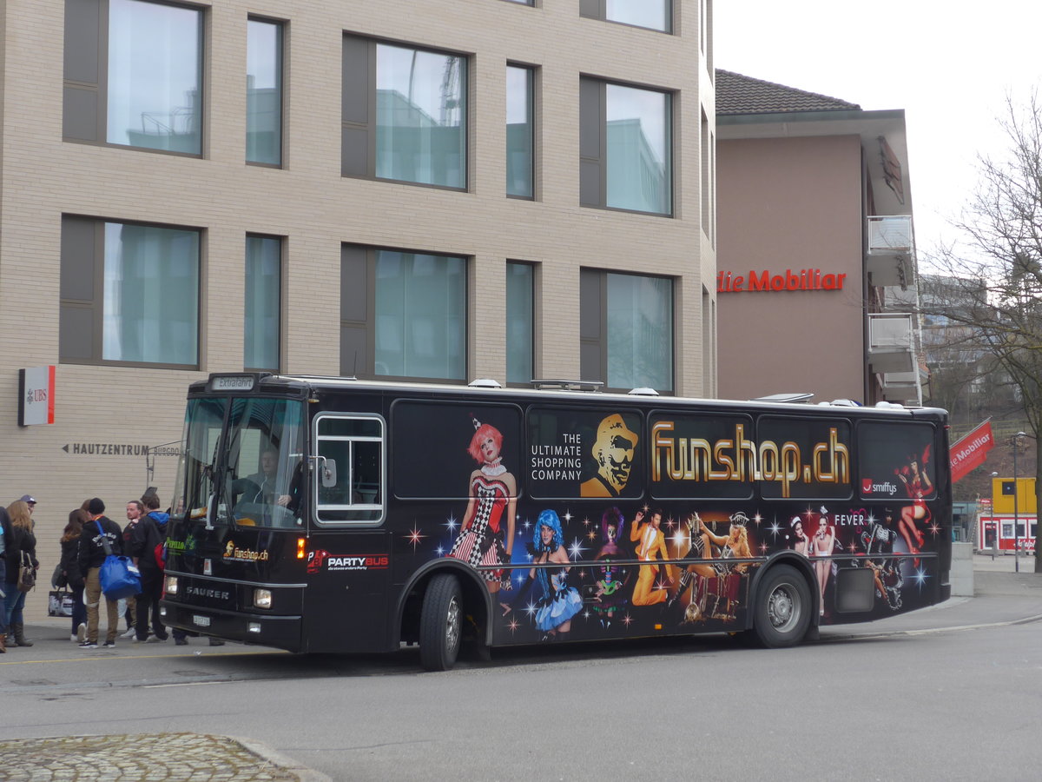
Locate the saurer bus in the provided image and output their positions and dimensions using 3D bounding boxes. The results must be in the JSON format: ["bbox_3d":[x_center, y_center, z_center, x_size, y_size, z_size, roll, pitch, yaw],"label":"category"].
[{"bbox_3d":[0.926,1.585,24.422,11.350,3.120,2.400,3,-2,-42],"label":"saurer bus"}]

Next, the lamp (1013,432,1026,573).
[{"bbox_3d":[19.361,4.291,77.000,0.500,5.452,0.380,0,-5,6],"label":"lamp"}]

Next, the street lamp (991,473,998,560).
[{"bbox_3d":[28.621,7.552,120.000,0.500,5.350,0.380,0,-5,6],"label":"street lamp"}]

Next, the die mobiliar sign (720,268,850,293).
[{"bbox_3d":[7.236,-3.069,55.500,3.720,0.620,0.150,-1,-5,11],"label":"die mobiliar sign"}]

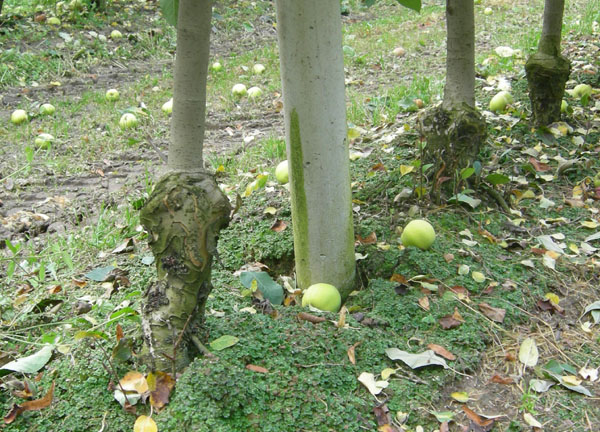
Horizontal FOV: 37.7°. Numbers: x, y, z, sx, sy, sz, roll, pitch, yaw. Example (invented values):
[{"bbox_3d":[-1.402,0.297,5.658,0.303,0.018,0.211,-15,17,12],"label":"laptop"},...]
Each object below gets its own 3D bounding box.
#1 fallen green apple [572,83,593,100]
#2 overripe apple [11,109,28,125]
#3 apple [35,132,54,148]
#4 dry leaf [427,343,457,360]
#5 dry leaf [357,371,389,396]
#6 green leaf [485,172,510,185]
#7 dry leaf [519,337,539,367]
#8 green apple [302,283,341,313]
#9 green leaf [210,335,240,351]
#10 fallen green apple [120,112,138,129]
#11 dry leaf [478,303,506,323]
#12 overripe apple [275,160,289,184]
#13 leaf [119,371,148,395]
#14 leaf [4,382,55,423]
[{"bbox_3d":[1.100,-0.487,3.420,0.075,0.068,0.075,0,17,0],"label":"fallen green apple"},{"bbox_3d":[-1.292,-0.459,4.050,0.075,0.068,0.075,0,18,0],"label":"overripe apple"},{"bbox_3d":[-1.047,-0.307,3.600,0.076,0.066,0.076,0,18,0],"label":"apple"},{"bbox_3d":[0.246,0.236,1.529,0.054,0.012,0.017,24,43,35],"label":"dry leaf"},{"bbox_3d":[0.121,0.271,1.427,0.038,0.013,0.051,-14,35,-16],"label":"dry leaf"},{"bbox_3d":[0.540,-0.102,2.400,0.069,0.016,0.038,0,56,10],"label":"green leaf"},{"bbox_3d":[0.406,0.241,1.562,0.035,0.009,0.068,6,36,8],"label":"dry leaf"},{"bbox_3d":[0.043,0.168,1.750,0.077,0.068,0.077,0,18,0],"label":"green apple"},{"bbox_3d":[-0.131,0.220,1.526,0.052,0.009,0.034,-19,35,-30],"label":"green leaf"},{"bbox_3d":[-0.667,-0.370,3.420,0.072,0.067,0.072,0,21,0],"label":"fallen green apple"},{"bbox_3d":[0.338,0.170,1.540,0.054,0.018,0.038,10,23,25],"label":"dry leaf"},{"bbox_3d":[-0.038,-0.139,2.800,0.075,0.070,0.075,0,18,0],"label":"overripe apple"},{"bbox_3d":[-0.258,0.259,1.366,0.045,0.012,0.038,1,37,-3],"label":"leaf"},{"bbox_3d":[-0.428,0.297,1.390,0.080,0.025,0.030,-22,42,-36],"label":"leaf"}]

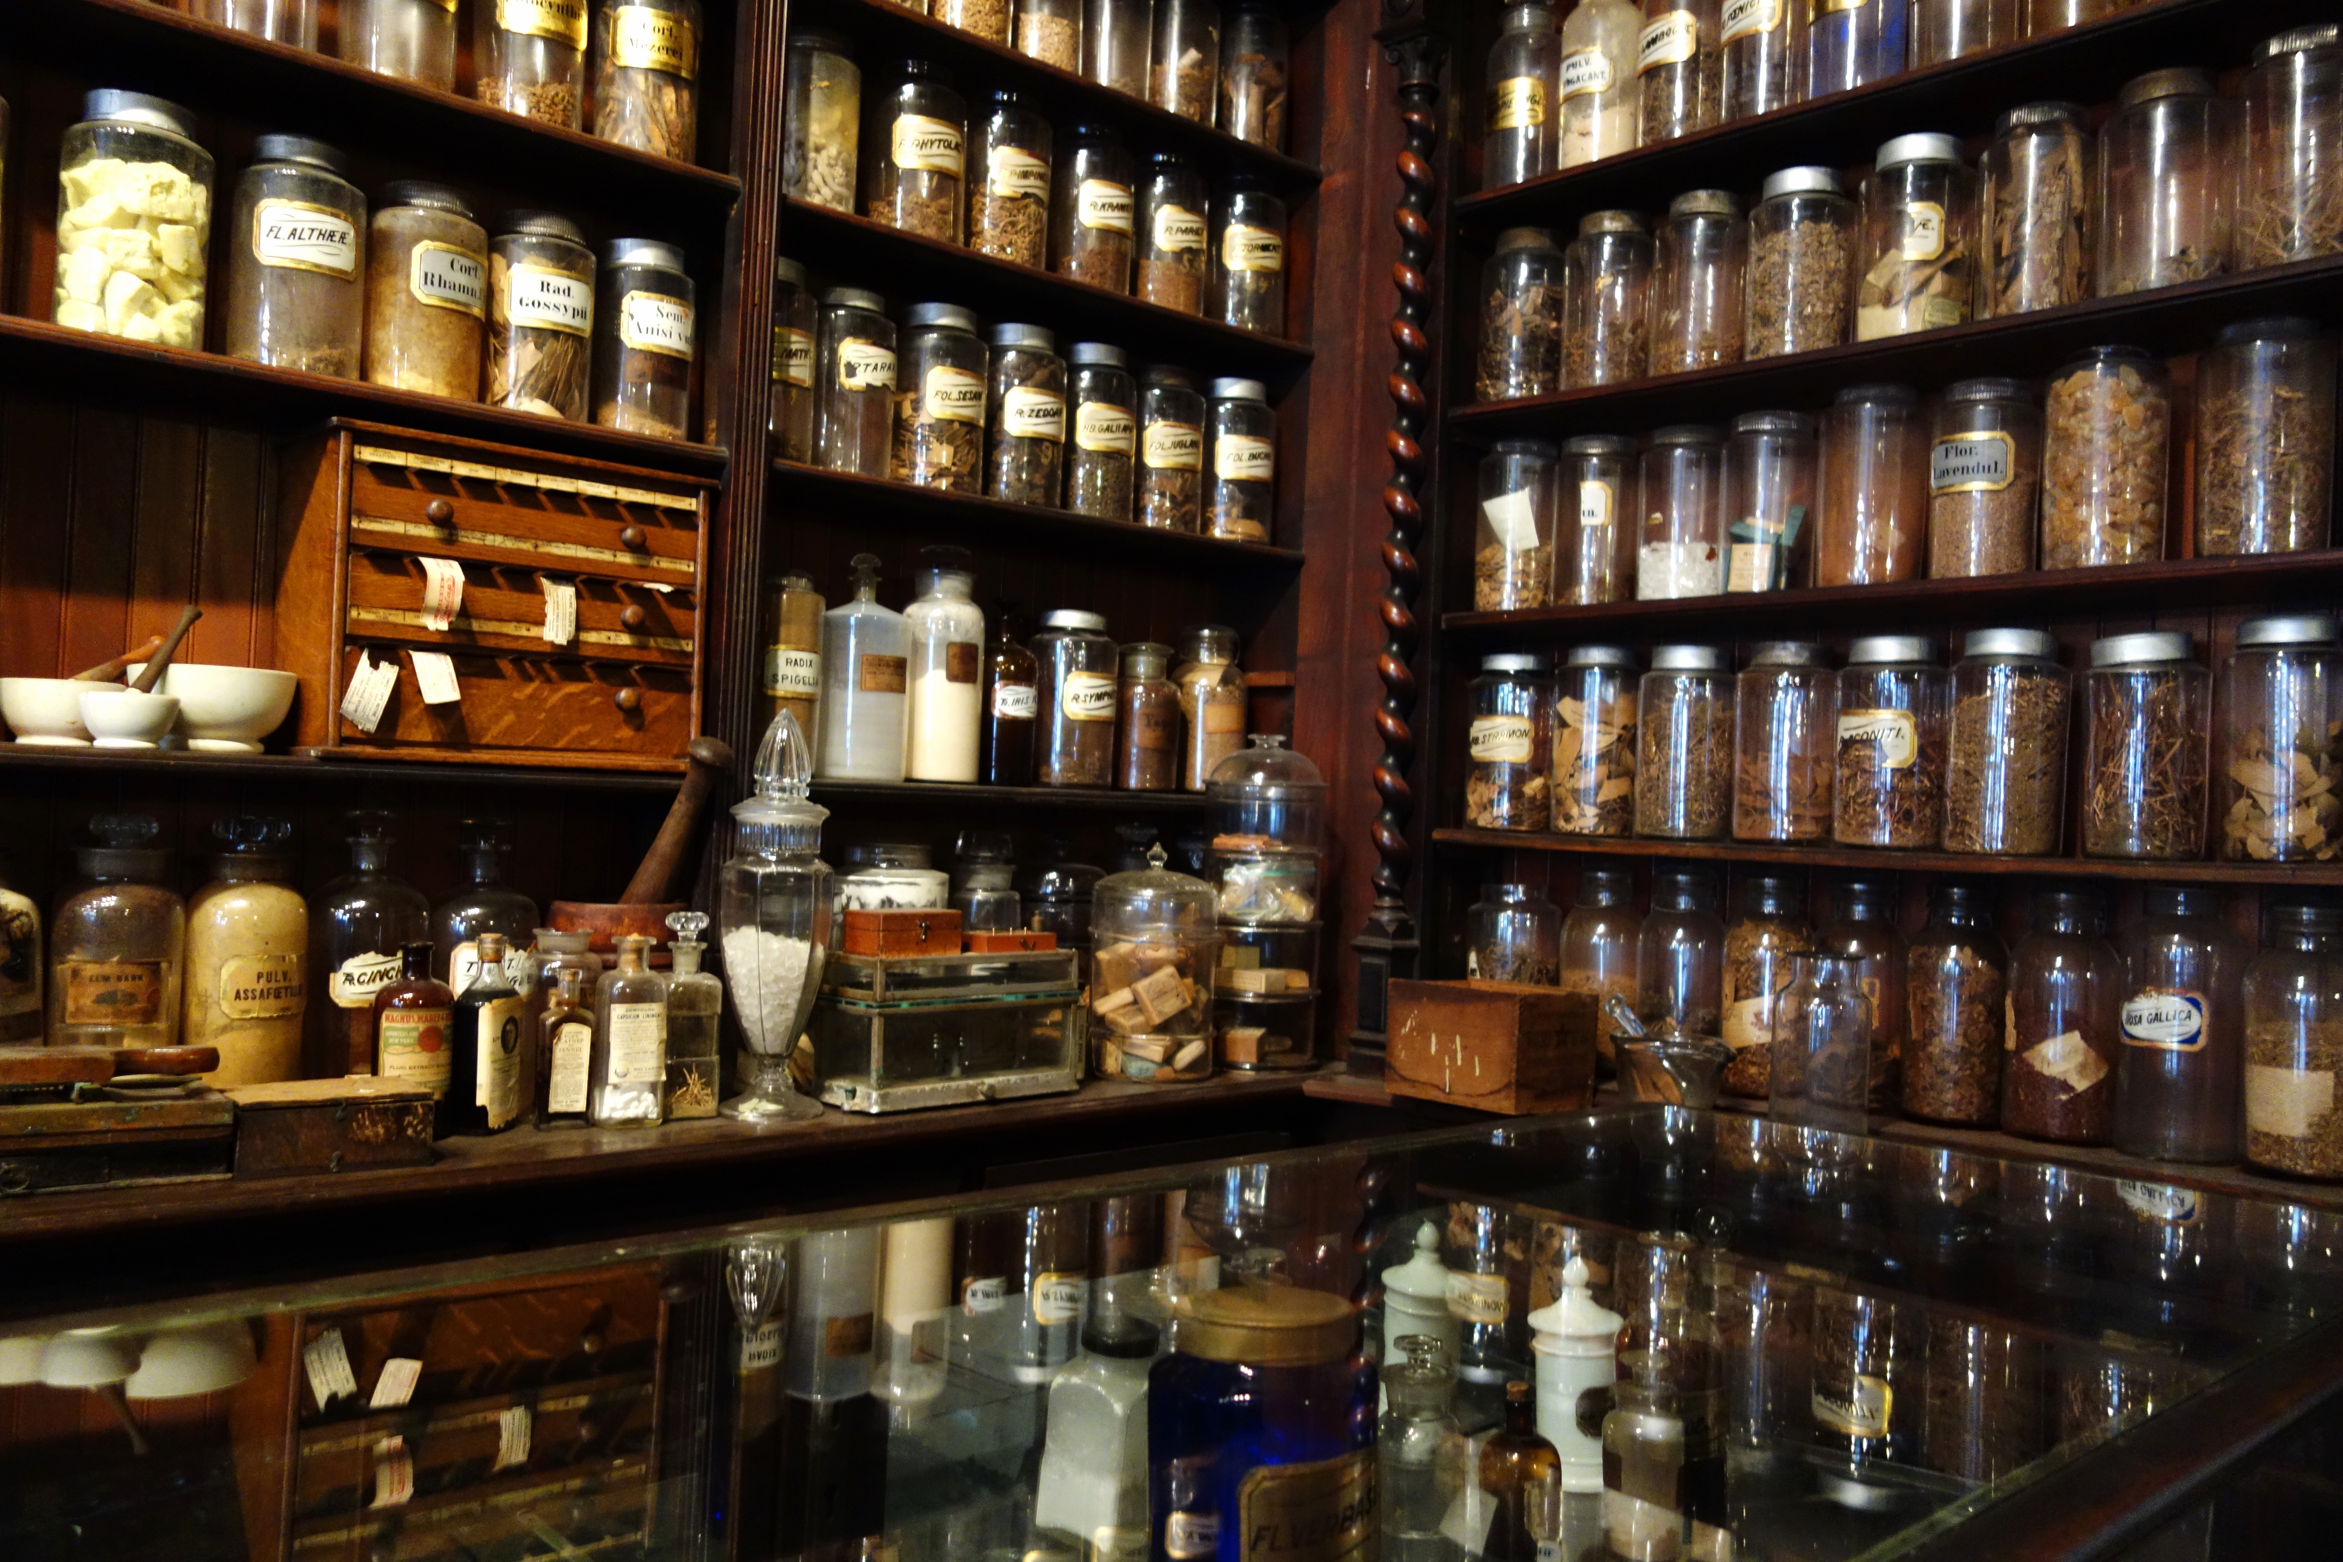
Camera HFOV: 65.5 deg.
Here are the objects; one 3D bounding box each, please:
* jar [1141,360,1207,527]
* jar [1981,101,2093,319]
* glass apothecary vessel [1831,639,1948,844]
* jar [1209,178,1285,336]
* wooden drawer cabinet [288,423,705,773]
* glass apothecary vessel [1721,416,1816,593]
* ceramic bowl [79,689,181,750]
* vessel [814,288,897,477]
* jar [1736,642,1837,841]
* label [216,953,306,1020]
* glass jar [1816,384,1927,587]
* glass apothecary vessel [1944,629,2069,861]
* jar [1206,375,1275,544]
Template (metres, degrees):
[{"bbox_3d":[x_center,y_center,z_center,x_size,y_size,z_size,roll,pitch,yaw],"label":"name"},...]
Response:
[{"bbox_3d":[0.004,-0.515,2.893,0.100,0.271,0.100,2,-1,0],"label":"jar"},{"bbox_3d":[1.005,-0.649,2.116,0.111,0.246,0.111,3,-1,-42],"label":"jar"},{"bbox_3d":[0.939,-0.047,2.382,0.132,0.279,0.132,1,-2,43],"label":"glass apothecary vessel"},{"bbox_3d":[0.120,-0.792,2.823,0.107,0.260,0.107,3,-1,-15],"label":"jar"},{"bbox_3d":[-0.804,-0.197,2.180,0.459,0.369,0.204,3,-1,-41],"label":"wooden drawer cabinet"},{"bbox_3d":[0.750,-0.333,2.288,0.104,0.249,0.104,3,-1,-41],"label":"glass apothecary vessel"},{"bbox_3d":[-1.079,-0.060,1.887,0.091,0.058,0.091,3,-1,-41],"label":"ceramic bowl"},{"bbox_3d":[-0.405,-0.501,2.339,0.098,0.241,0.098,3,-1,-42],"label":"vessel"},{"bbox_3d":[0.839,-0.048,2.494,0.124,0.275,0.124,2,-1,19],"label":"jar"},{"bbox_3d":[-0.883,0.202,1.776,0.019,0.057,0.081,1,-1,42],"label":"label"},{"bbox_3d":[0.868,-0.355,2.258,0.120,0.252,0.120,3,-1,-42],"label":"glass jar"},{"bbox_3d":[0.944,-0.041,2.058,0.123,0.252,0.123,3,-1,-41],"label":"glass apothecary vessel"},{"bbox_3d":[0.108,-0.479,2.810,0.095,0.267,0.095,3,-1,-15],"label":"jar"}]

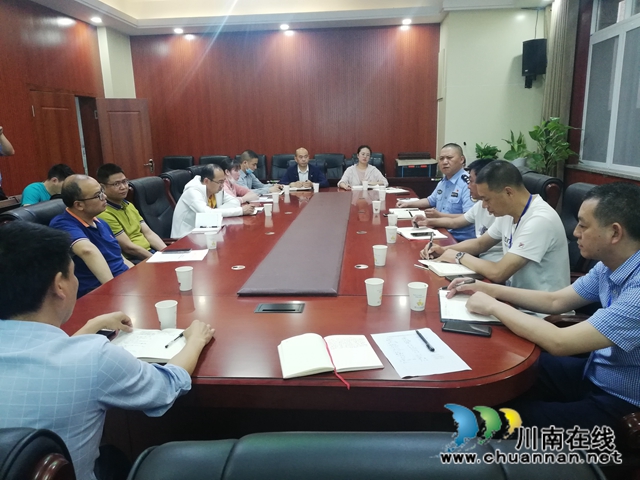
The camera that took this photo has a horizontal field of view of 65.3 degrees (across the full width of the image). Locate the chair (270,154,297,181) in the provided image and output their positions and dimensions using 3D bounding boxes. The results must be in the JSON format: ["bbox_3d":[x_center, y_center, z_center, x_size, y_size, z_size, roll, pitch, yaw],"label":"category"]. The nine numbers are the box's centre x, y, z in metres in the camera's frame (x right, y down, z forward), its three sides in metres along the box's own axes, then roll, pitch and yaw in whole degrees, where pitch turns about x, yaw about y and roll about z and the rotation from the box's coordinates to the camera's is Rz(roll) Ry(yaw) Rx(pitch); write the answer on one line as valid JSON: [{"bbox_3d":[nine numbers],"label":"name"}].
[{"bbox_3d":[-0.459,-0.747,7.579,0.580,1.080,0.640,0,12,5],"label":"chair"}]

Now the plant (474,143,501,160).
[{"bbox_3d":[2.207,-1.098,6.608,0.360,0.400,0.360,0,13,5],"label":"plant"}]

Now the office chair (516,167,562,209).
[{"bbox_3d":[1.471,-0.003,4.006,0.680,1.040,0.620,0,13,5],"label":"office chair"}]

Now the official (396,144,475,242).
[{"bbox_3d":[1.069,-0.189,4.349,0.780,1.270,0.570,-10,15,-35],"label":"official"}]

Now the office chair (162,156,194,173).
[{"bbox_3d":[-2.265,-0.841,8.163,0.580,1.030,0.650,0,13,5],"label":"office chair"}]

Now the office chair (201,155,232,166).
[{"bbox_3d":[-1.524,-0.731,7.671,0.580,1.060,0.640,0,12,5],"label":"office chair"}]

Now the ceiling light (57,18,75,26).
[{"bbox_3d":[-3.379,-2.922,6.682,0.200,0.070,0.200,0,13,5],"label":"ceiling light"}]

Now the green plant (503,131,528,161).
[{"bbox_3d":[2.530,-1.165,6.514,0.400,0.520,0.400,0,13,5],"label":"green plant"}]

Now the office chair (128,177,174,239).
[{"bbox_3d":[-1.187,-0.026,4.375,0.680,1.030,0.620,2,13,14],"label":"office chair"}]

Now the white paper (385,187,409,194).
[{"bbox_3d":[0.838,-0.551,5.511,0.280,0.015,0.260,0,12,5],"label":"white paper"}]

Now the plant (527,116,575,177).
[{"bbox_3d":[2.591,-0.562,5.414,0.580,1.500,0.580,0,12,5],"label":"plant"}]

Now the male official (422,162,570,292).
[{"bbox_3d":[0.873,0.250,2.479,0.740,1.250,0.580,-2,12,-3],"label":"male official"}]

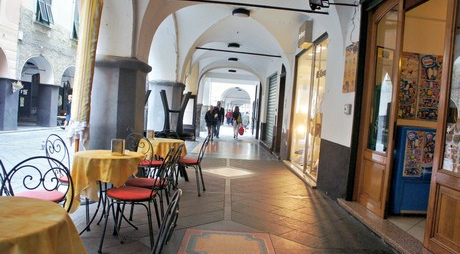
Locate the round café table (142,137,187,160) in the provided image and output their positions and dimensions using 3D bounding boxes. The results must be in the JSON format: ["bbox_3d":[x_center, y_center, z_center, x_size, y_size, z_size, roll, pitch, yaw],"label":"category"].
[{"bbox_3d":[-1.113,0.577,5.529,0.710,0.745,0.710,4,2,0],"label":"round café table"}]

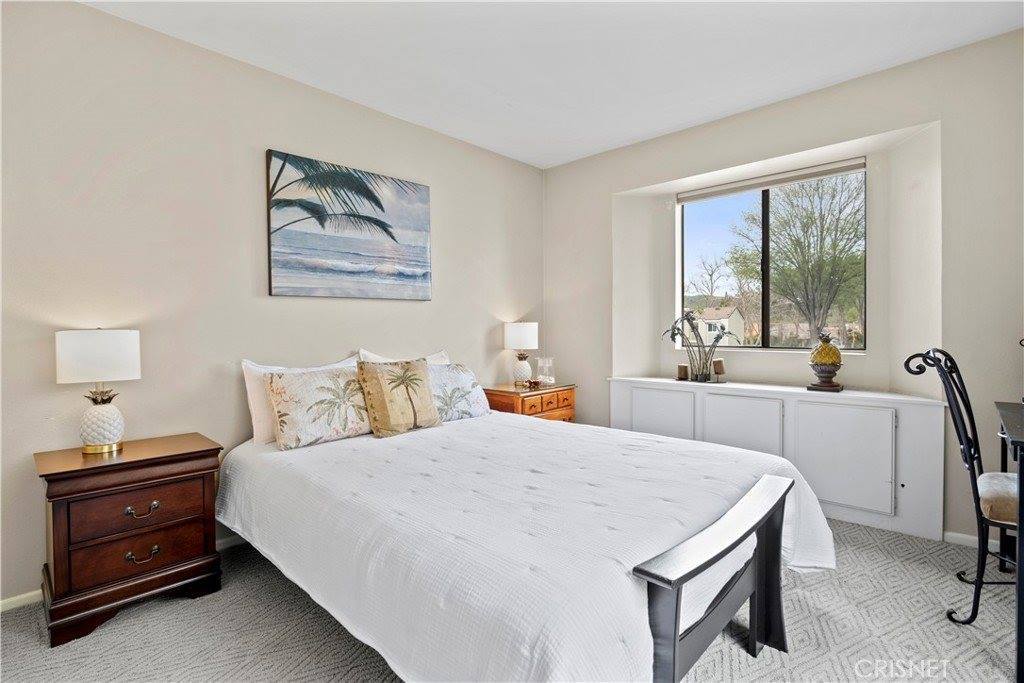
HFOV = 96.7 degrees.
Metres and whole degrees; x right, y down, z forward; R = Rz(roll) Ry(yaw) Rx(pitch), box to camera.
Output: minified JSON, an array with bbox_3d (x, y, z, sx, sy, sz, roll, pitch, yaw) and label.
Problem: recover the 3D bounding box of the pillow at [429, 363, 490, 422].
[{"bbox_3d":[-0.407,0.315,2.921,0.560,0.400,0.150,-3,-21,-46],"label":"pillow"}]

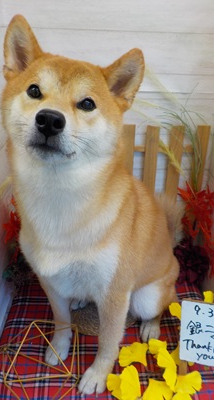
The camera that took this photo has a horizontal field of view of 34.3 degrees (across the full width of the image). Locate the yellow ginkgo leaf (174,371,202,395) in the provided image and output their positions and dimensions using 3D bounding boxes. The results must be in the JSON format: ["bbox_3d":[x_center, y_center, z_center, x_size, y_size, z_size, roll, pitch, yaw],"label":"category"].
[{"bbox_3d":[0.136,0.309,0.586,0.045,0.020,0.038,2,26,0],"label":"yellow ginkgo leaf"}]

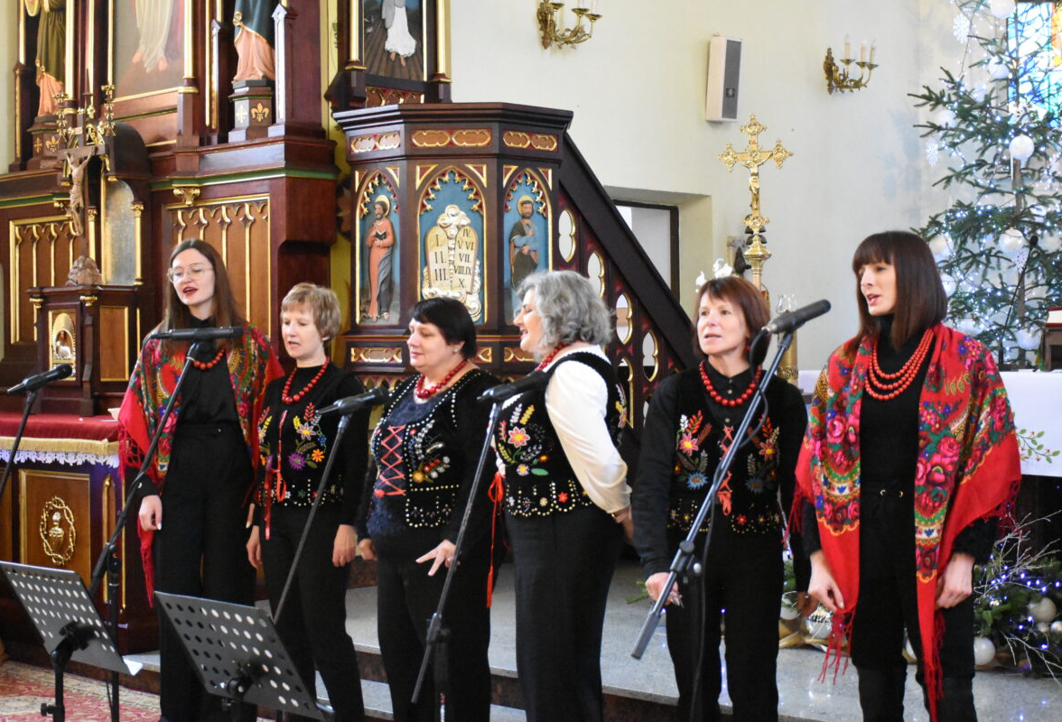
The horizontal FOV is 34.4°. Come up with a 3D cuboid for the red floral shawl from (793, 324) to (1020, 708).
[{"bbox_3d":[0.980,0.425,4.480,0.560,1.020,0.360,0,0,22],"label":"red floral shawl"}]

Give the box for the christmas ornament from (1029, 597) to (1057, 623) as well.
[{"bbox_3d":[1.850,0.900,6.200,0.098,0.100,0.098,0,0,0],"label":"christmas ornament"}]

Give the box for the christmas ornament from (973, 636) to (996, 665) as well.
[{"bbox_3d":[1.574,1.015,6.000,0.100,0.104,0.100,0,0,0],"label":"christmas ornament"}]

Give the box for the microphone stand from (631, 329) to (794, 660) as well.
[{"bbox_3d":[0.380,0.640,4.000,0.600,1.430,0.600,0,0,-18],"label":"microphone stand"}]

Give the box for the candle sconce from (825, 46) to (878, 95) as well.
[{"bbox_3d":[1.965,-1.810,10.480,0.320,0.340,0.330,-1,1,-44],"label":"candle sconce"}]

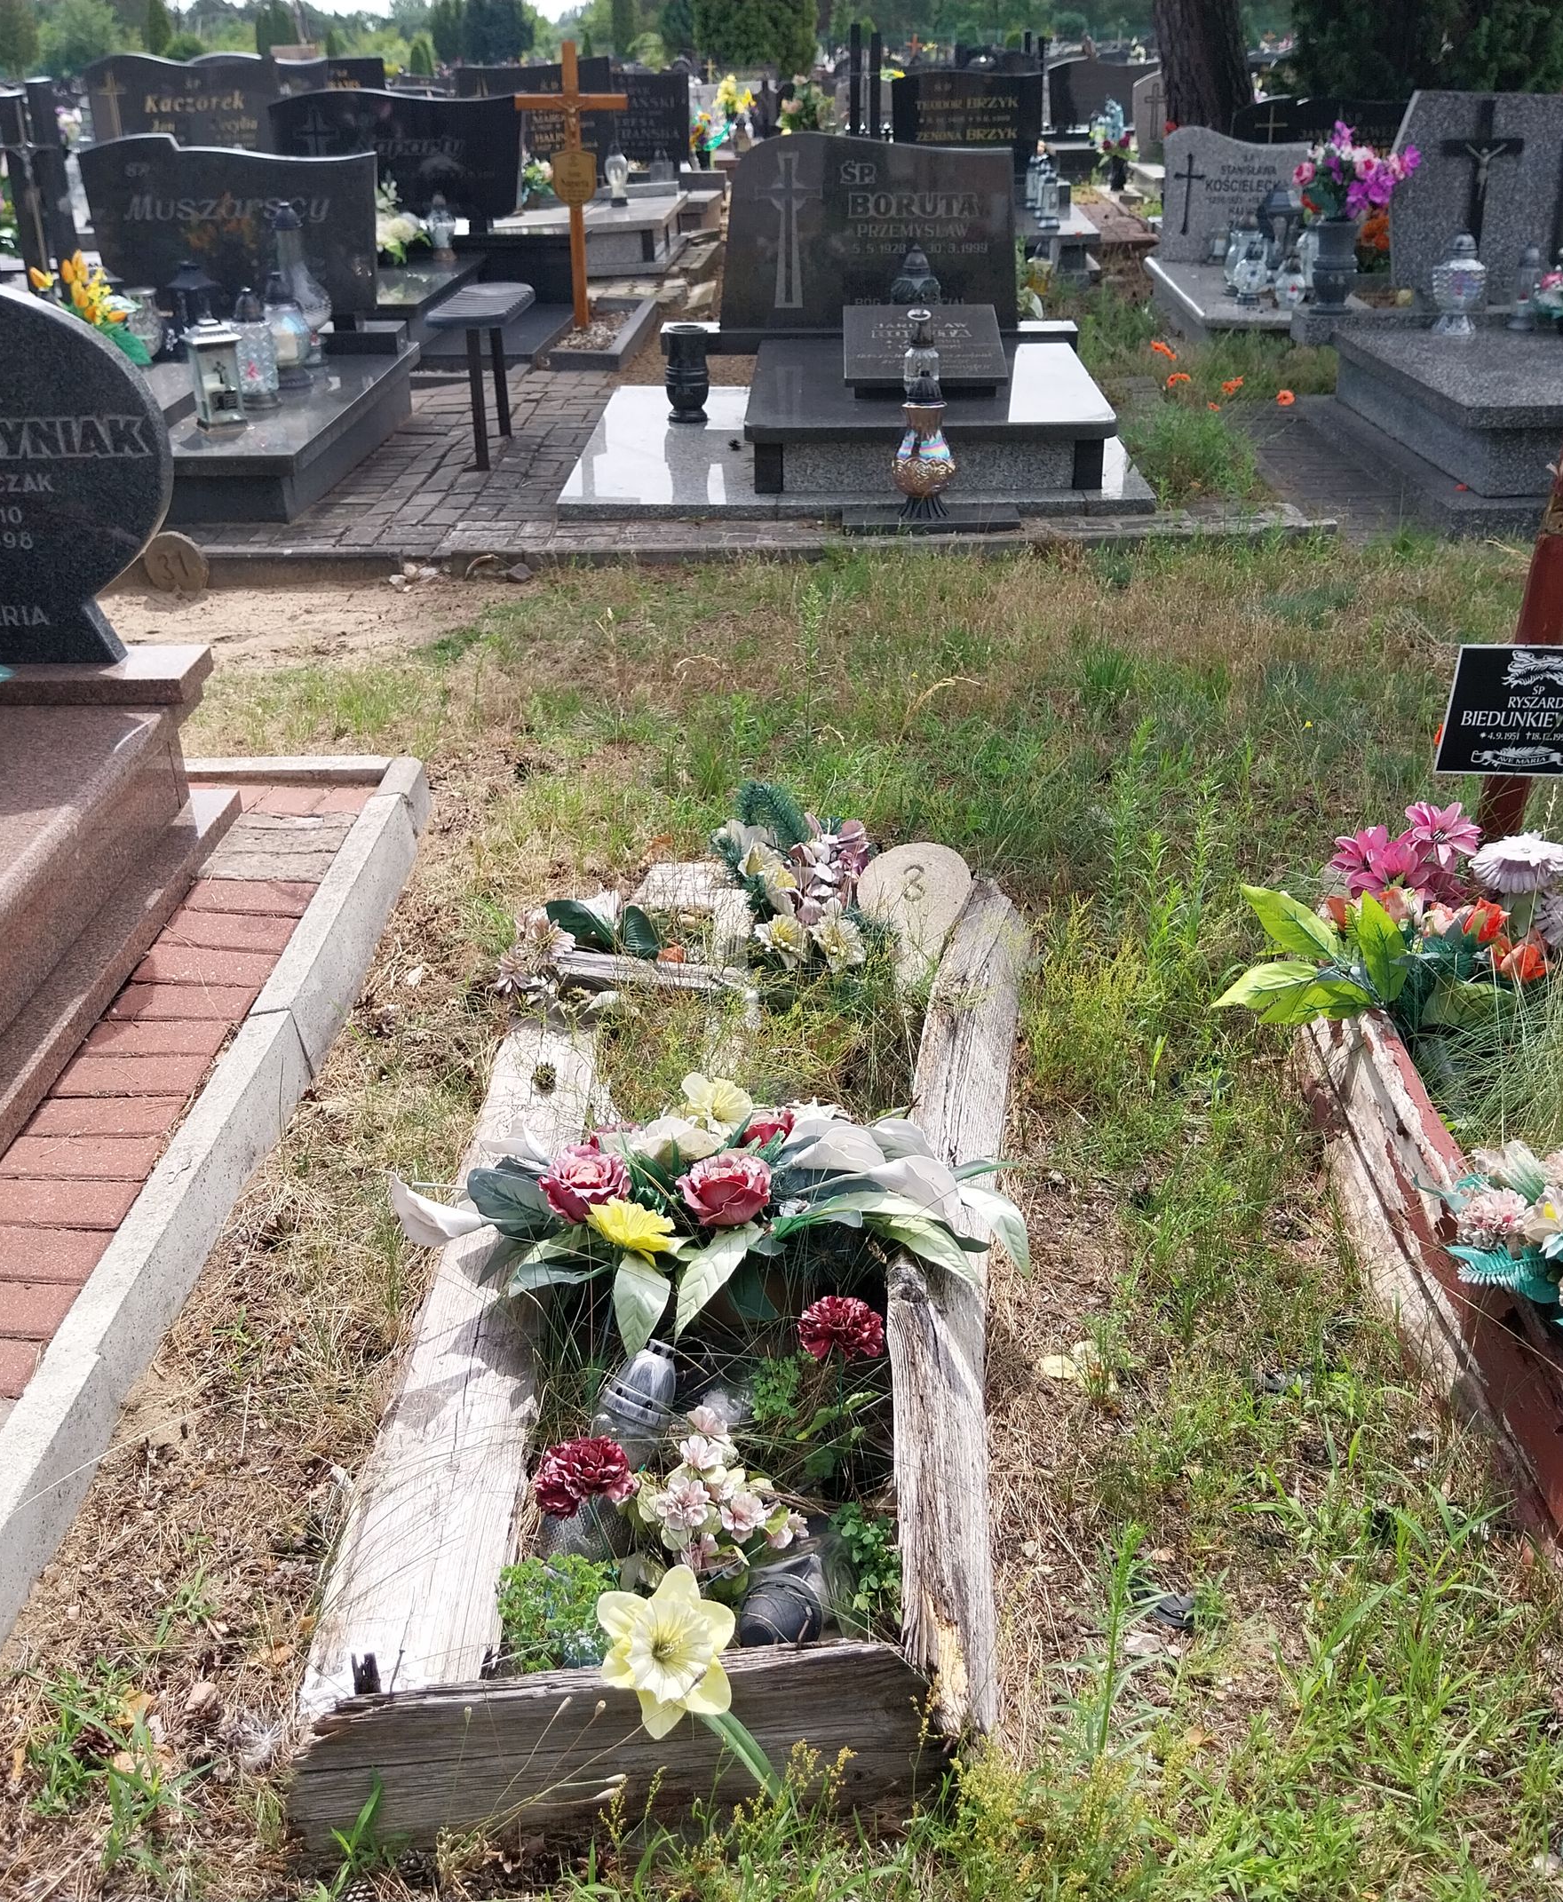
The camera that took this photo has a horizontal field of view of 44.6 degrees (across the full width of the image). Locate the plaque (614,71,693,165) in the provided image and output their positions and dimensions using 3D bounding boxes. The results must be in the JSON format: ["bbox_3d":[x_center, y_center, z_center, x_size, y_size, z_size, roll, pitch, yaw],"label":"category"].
[{"bbox_3d":[-0.885,-5.192,11.900,0.640,0.500,0.070,0,27,2],"label":"plaque"}]

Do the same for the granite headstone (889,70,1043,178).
[{"bbox_3d":[1.174,-5.237,12.068,0.970,0.600,0.080,-1,26,1],"label":"granite headstone"}]

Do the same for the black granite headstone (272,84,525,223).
[{"bbox_3d":[-1.878,-3.949,9.468,1.240,0.601,0.080,-1,26,1],"label":"black granite headstone"}]

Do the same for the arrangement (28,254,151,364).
[{"bbox_3d":[-2.454,-2.264,6.750,0.420,0.400,0.340,0,27,2],"label":"arrangement"}]

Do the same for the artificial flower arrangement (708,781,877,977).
[{"bbox_3d":[0.016,-0.107,2.819,0.240,0.260,0.200,-1,27,0],"label":"artificial flower arrangement"}]

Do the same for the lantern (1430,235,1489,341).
[{"bbox_3d":[2.275,-2.235,6.384,0.175,0.300,0.175,-2,26,-1],"label":"lantern"}]

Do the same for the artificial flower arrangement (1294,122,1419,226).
[{"bbox_3d":[1.805,-2.439,5.975,0.370,0.310,0.300,-1,27,0],"label":"artificial flower arrangement"}]

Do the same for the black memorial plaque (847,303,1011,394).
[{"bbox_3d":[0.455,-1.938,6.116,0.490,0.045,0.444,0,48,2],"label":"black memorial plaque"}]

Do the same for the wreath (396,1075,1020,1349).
[{"bbox_3d":[-0.083,0.285,2.130,0.690,0.250,0.340,-1,26,1],"label":"wreath"}]

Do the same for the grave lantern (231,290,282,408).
[{"bbox_3d":[-1.709,-1.957,6.200,0.155,0.345,0.155,0,27,2],"label":"grave lantern"}]

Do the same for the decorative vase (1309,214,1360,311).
[{"bbox_3d":[1.912,-2.382,6.600,0.168,0.300,0.168,0,27,2],"label":"decorative vase"}]

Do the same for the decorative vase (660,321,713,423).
[{"bbox_3d":[-0.333,-2.025,6.685,0.150,0.297,0.150,-1,26,1],"label":"decorative vase"}]

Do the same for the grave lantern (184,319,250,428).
[{"bbox_3d":[-1.643,-1.675,5.533,0.155,0.275,0.155,-17,31,-29],"label":"grave lantern"}]

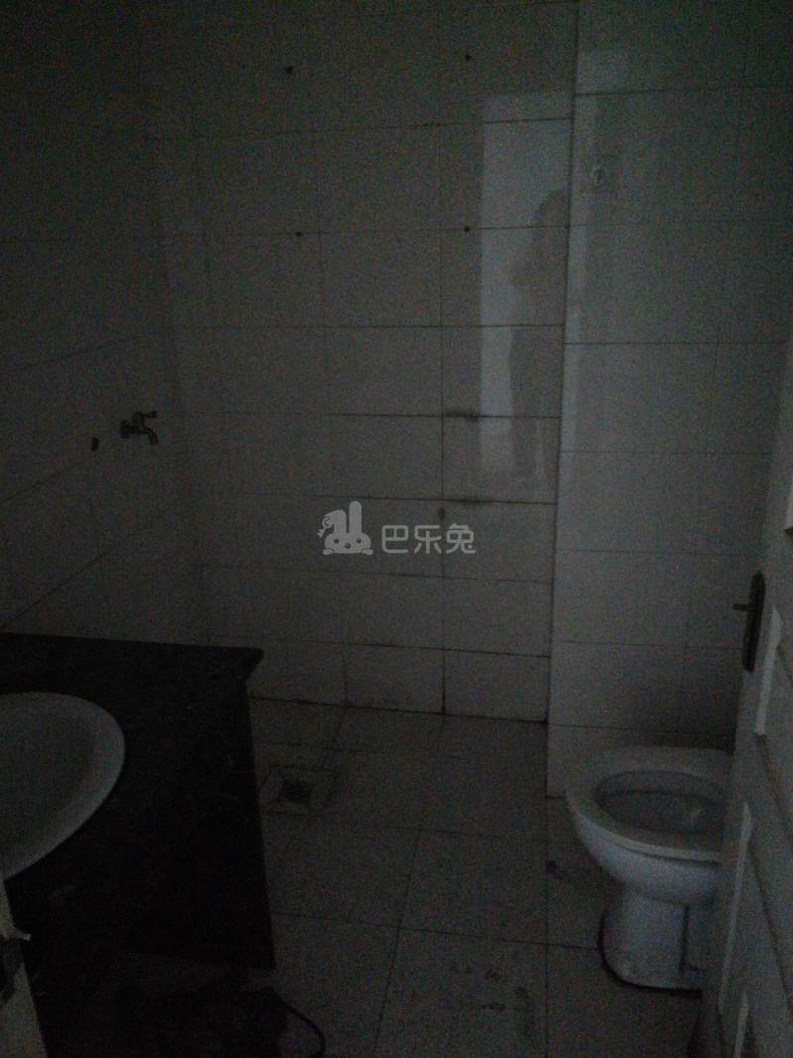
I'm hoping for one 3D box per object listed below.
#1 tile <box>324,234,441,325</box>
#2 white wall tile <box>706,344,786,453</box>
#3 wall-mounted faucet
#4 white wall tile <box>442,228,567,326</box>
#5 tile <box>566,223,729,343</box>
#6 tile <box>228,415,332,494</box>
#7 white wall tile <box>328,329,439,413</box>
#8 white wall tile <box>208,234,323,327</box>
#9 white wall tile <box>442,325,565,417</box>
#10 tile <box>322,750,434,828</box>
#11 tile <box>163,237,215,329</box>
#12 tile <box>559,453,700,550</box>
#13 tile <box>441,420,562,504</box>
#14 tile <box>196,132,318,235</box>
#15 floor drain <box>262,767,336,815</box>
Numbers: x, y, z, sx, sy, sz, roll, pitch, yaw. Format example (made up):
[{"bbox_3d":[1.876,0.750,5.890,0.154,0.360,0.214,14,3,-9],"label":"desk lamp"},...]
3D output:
[{"bbox_3d":[-0.041,-0.684,2.270,0.329,0.250,0.010,2,21,10],"label":"tile"},{"bbox_3d":[0.871,-0.286,1.831,0.330,0.251,0.010,2,20,9],"label":"white wall tile"},{"bbox_3d":[-0.670,-0.266,2.162,0.106,0.086,0.050,2,21,10],"label":"wall-mounted faucet"},{"bbox_3d":[0.284,-0.675,2.218,0.330,0.250,0.010,2,20,10],"label":"white wall tile"},{"bbox_3d":[0.539,-0.532,1.799,0.330,0.251,0.010,2,20,9],"label":"tile"},{"bbox_3d":[-0.353,-0.223,2.501,0.330,0.250,0.010,2,20,10],"label":"tile"},{"bbox_3d":[-0.034,-0.449,2.364,0.330,0.251,0.012,2,21,10],"label":"white wall tile"},{"bbox_3d":[-0.368,-0.699,2.336,0.330,0.251,0.012,2,21,10],"label":"white wall tile"},{"bbox_3d":[0.289,-0.438,2.302,0.324,0.250,0.010,2,21,10],"label":"white wall tile"},{"bbox_3d":[-0.071,0.737,2.355,0.330,0.010,0.327,2,20,9],"label":"tile"},{"bbox_3d":[-0.591,-0.702,2.363,0.121,0.250,0.010,2,21,10],"label":"tile"},{"bbox_3d":[0.556,-0.064,1.991,0.334,0.251,0.012,2,21,10],"label":"tile"},{"bbox_3d":[0.297,-0.202,2.391,0.330,0.250,0.010,2,20,10],"label":"tile"},{"bbox_3d":[-0.375,-0.935,2.249,0.330,0.251,0.012,2,21,10],"label":"tile"},{"bbox_3d":[-0.290,0.750,2.361,0.207,0.015,0.195,2,21,10],"label":"floor drain"}]

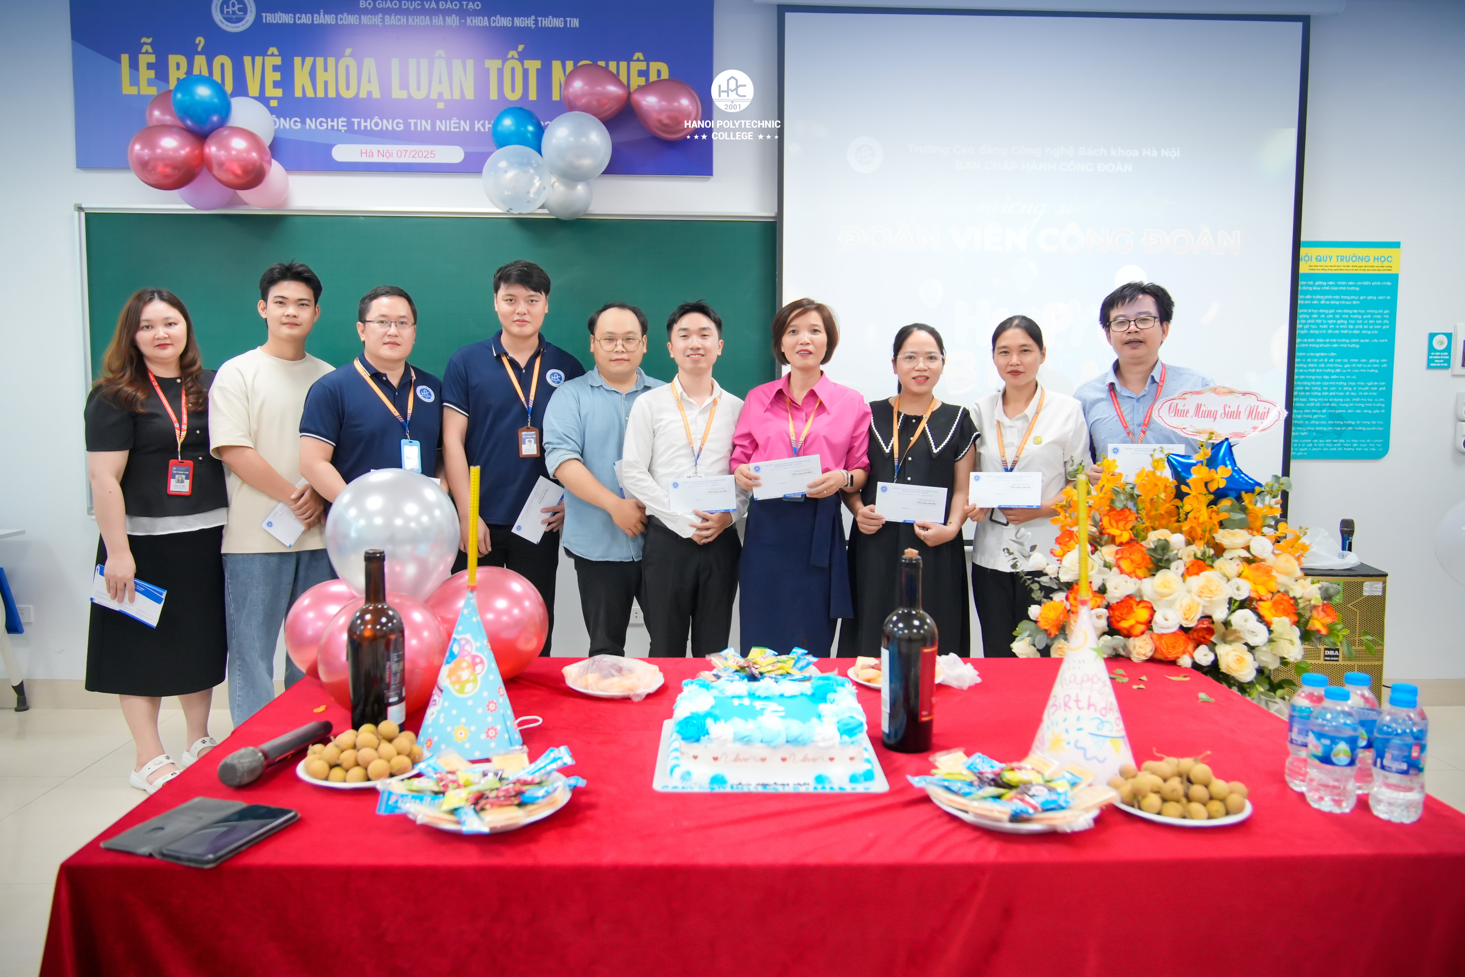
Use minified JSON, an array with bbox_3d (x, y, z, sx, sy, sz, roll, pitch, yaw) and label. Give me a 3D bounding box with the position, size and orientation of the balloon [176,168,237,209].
[{"bbox_3d":[-2.058,-1.204,3.977,0.220,0.225,0.215,0,4,0],"label":"balloon"}]

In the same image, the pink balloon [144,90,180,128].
[{"bbox_3d":[-2.130,-1.413,3.876,0.184,0.197,0.191,0,5,0],"label":"pink balloon"}]

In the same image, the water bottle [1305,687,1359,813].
[{"bbox_3d":[0.806,0.348,1.361,0.061,0.155,0.061,0,4,0],"label":"water bottle"}]

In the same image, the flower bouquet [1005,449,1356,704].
[{"bbox_3d":[1.090,0.208,2.509,0.788,0.630,0.550,1,5,12],"label":"flower bouquet"}]

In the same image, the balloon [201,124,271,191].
[{"bbox_3d":[-1.837,-1.230,3.779,0.229,0.231,0.230,0,5,0],"label":"balloon"}]

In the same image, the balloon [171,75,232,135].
[{"bbox_3d":[-1.971,-1.421,3.778,0.198,0.211,0.205,0,5,0],"label":"balloon"}]

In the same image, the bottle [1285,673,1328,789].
[{"bbox_3d":[0.772,0.322,1.355,0.059,0.149,0.059,0,5,0],"label":"bottle"}]

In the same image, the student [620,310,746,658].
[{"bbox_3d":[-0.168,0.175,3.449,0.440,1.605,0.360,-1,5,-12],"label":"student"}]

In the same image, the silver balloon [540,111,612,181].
[{"bbox_3d":[-0.586,-1.279,3.815,0.277,0.277,0.285,0,4,0],"label":"silver balloon"}]

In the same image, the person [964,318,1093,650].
[{"bbox_3d":[0.988,0.203,3.461,0.440,1.565,0.360,2,5,22],"label":"person"}]

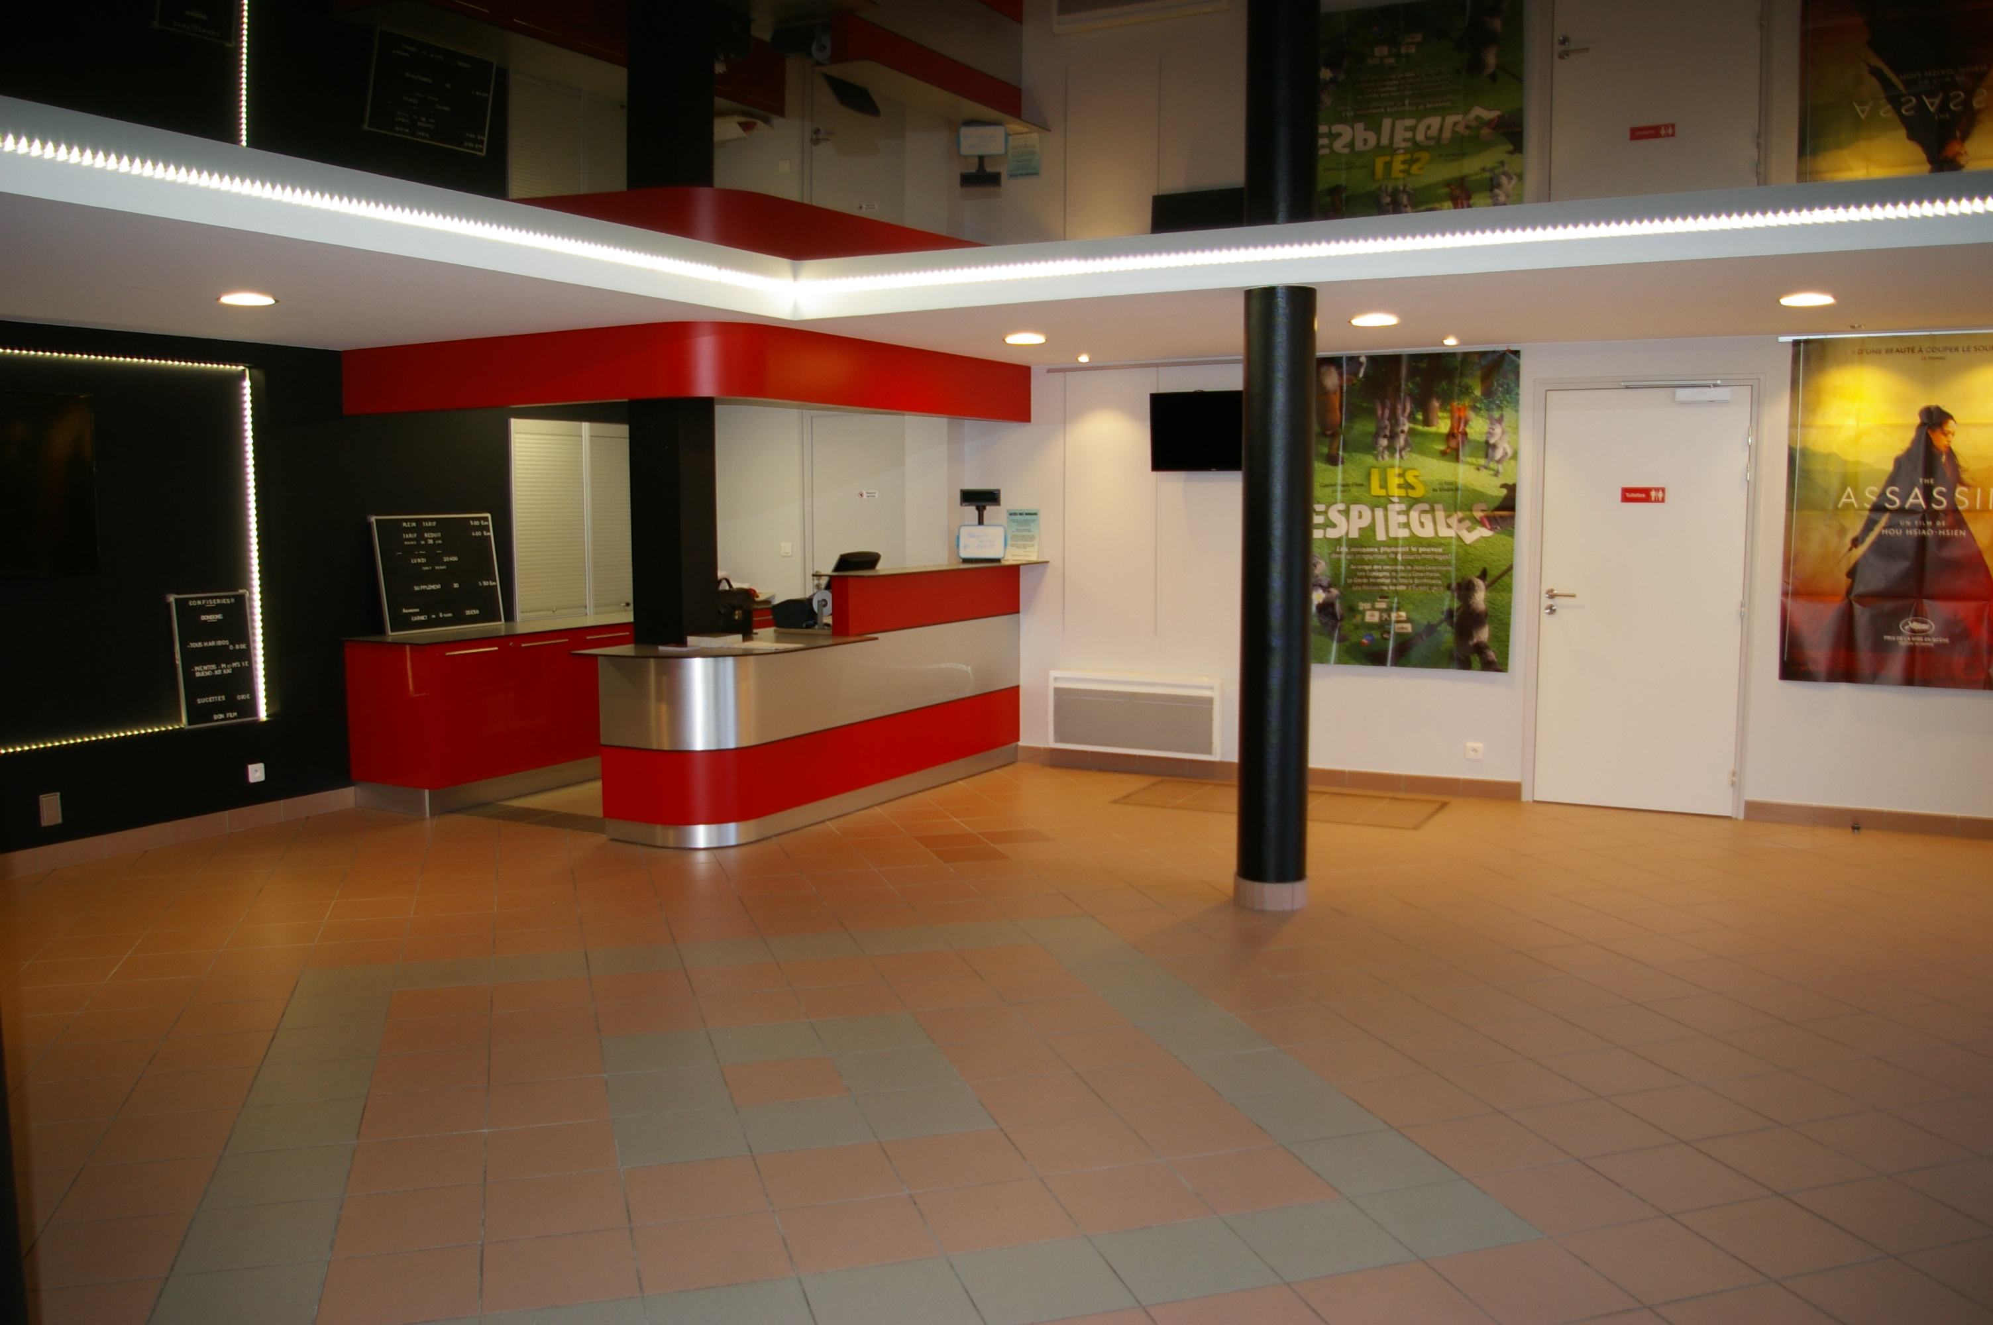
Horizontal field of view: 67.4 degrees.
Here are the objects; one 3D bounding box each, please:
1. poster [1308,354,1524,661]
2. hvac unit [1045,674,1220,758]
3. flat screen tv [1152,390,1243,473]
[{"bbox_3d":[2.053,-0.774,7.680,1.170,1.596,0.020,3,6,25],"label":"poster"},{"bbox_3d":[0.764,0.296,8.324,0.981,0.434,0.110,3,6,25],"label":"hvac unit"},{"bbox_3d":[1.178,-1.237,7.939,0.720,0.417,0.080,3,6,25],"label":"flat screen tv"}]

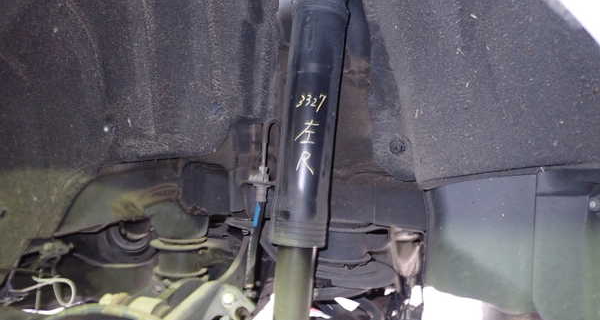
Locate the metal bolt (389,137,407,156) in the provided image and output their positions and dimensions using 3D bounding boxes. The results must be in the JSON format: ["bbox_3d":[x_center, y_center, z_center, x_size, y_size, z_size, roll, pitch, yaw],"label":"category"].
[{"bbox_3d":[0.151,-0.021,0.670,0.026,0.026,0.014,0,-2,11],"label":"metal bolt"}]

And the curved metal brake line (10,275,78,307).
[{"bbox_3d":[-0.379,0.194,0.640,0.092,0.045,0.050,0,-2,0],"label":"curved metal brake line"}]

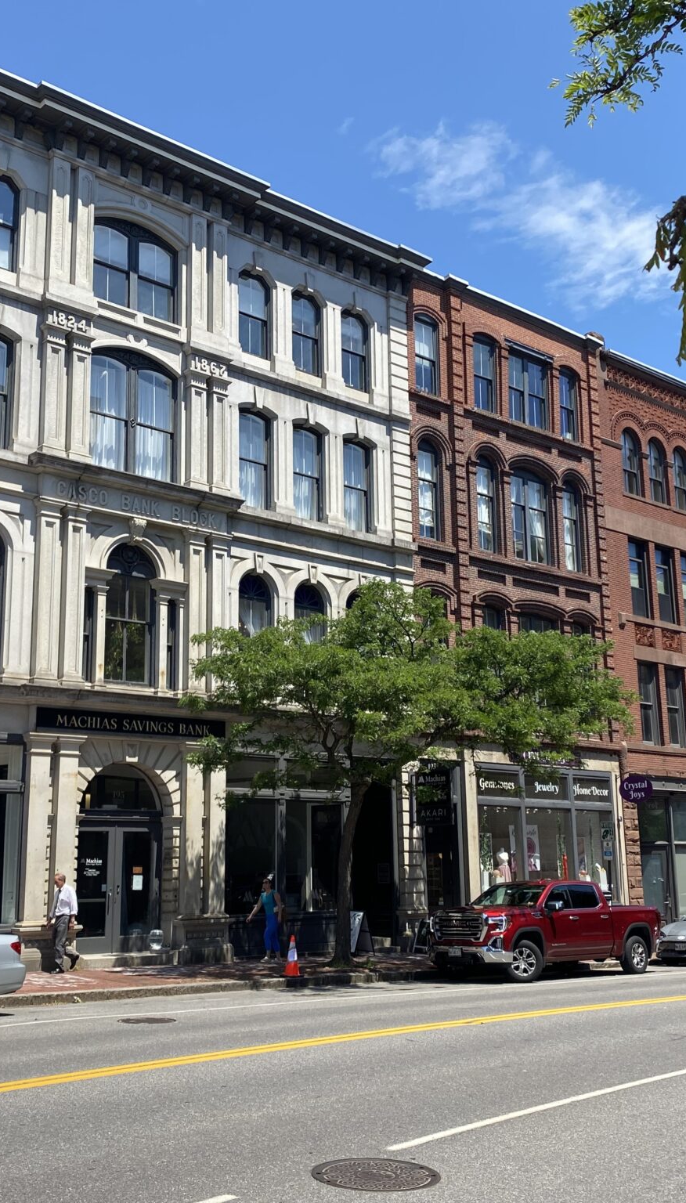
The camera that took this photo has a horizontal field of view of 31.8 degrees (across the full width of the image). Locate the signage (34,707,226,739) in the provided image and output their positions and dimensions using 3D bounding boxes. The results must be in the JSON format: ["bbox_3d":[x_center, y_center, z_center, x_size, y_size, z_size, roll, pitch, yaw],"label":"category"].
[{"bbox_3d":[-4.163,2.499,24.346,4.420,0.450,0.100,10,-17,-40],"label":"signage"}]

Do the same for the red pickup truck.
[{"bbox_3d":[4.372,6.916,25.514,5.870,1.910,2.080,12,-18,-40],"label":"red pickup truck"}]

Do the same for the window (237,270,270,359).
[{"bbox_3d":[-2.173,-6.868,28.851,1.080,2.140,0.200,10,-17,-40],"label":"window"}]

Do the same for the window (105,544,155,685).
[{"bbox_3d":[-4.507,0.279,25.313,1.220,3.050,0.200,10,-17,-40],"label":"window"}]

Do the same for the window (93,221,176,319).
[{"bbox_3d":[-4.633,-7.419,26.989,2.150,2.080,0.250,10,-17,-40],"label":"window"}]

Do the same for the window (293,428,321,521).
[{"bbox_3d":[-0.933,-3.171,29.427,1.000,2.340,0.250,10,-17,-40],"label":"window"}]

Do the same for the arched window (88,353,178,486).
[{"bbox_3d":[-4.596,-4.038,26.305,2.200,2.960,0.200,10,-17,-40],"label":"arched window"}]

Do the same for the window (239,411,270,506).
[{"bbox_3d":[-2.134,-3.383,28.392,1.000,2.340,0.250,10,-17,-40],"label":"window"}]

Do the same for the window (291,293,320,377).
[{"bbox_3d":[-1.004,-6.709,30.237,1.000,2.000,0.250,10,-17,-40],"label":"window"}]

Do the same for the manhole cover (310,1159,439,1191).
[{"bbox_3d":[0.186,3.276,6.837,0.735,0.040,0.735,1,-12,0],"label":"manhole cover"}]

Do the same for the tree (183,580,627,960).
[{"bbox_3d":[1.510,3.316,24.509,9.100,7.700,7.100,10,-17,-40],"label":"tree"}]

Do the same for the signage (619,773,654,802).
[{"bbox_3d":[8.350,5.263,34.171,0.080,0.860,1.120,10,-17,-40],"label":"signage"}]

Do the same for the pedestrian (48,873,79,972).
[{"bbox_3d":[-5.243,5.985,22.434,0.580,1.780,0.520,11,-18,-43],"label":"pedestrian"}]

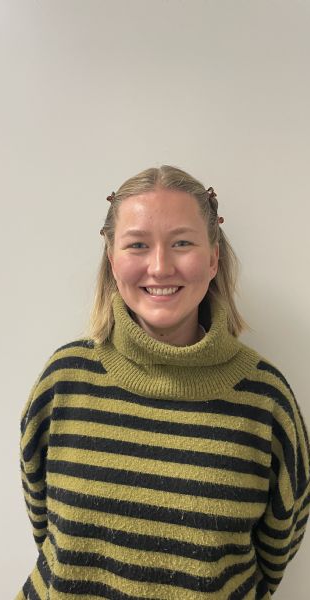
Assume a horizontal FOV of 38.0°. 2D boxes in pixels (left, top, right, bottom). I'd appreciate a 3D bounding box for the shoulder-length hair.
[{"bbox_3d":[0.022,-0.068,0.745,0.255,0.285,0.195,-2,3,3],"label":"shoulder-length hair"}]

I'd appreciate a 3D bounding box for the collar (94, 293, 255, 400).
[{"bbox_3d":[0.032,0.068,0.750,0.250,0.160,0.200,0,4,0],"label":"collar"}]

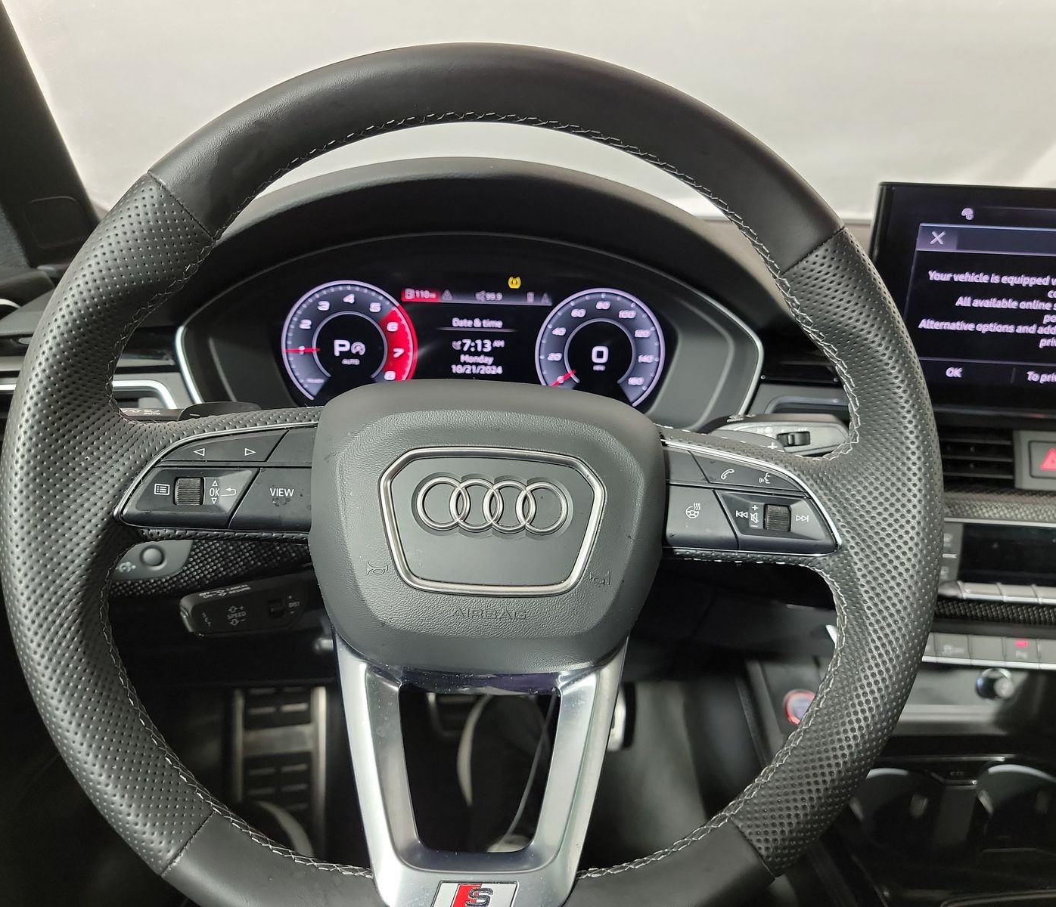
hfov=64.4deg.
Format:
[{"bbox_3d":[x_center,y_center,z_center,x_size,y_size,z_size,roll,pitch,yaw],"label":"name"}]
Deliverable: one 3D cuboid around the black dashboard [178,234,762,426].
[{"bbox_3d":[-0.041,-0.083,0.590,0.392,0.138,0.070,2,8,-5],"label":"black dashboard"}]

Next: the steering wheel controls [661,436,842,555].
[{"bbox_3d":[0.095,0.019,0.359,0.076,0.042,0.022,3,-4,-5],"label":"steering wheel controls"}]

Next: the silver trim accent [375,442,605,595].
[{"bbox_3d":[-0.014,0.028,0.340,0.090,0.058,0.012,3,-4,-5],"label":"silver trim accent"}]

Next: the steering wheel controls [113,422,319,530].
[{"bbox_3d":[-0.124,0.009,0.339,0.080,0.040,0.022,3,-4,-5],"label":"steering wheel controls"}]

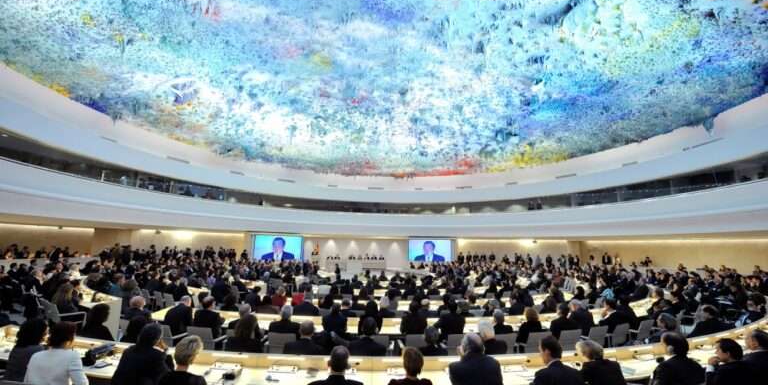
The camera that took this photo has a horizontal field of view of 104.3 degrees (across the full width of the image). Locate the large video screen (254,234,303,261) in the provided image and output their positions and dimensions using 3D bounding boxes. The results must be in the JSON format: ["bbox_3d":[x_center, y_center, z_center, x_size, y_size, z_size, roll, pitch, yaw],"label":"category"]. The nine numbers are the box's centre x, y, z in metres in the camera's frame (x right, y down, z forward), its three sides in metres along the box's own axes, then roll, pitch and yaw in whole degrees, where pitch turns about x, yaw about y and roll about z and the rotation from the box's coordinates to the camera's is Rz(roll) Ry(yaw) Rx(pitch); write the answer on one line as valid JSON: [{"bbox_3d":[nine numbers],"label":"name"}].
[{"bbox_3d":[-9.112,4.803,25.894,3.810,2.040,0.140,4,-10,-14],"label":"large video screen"}]

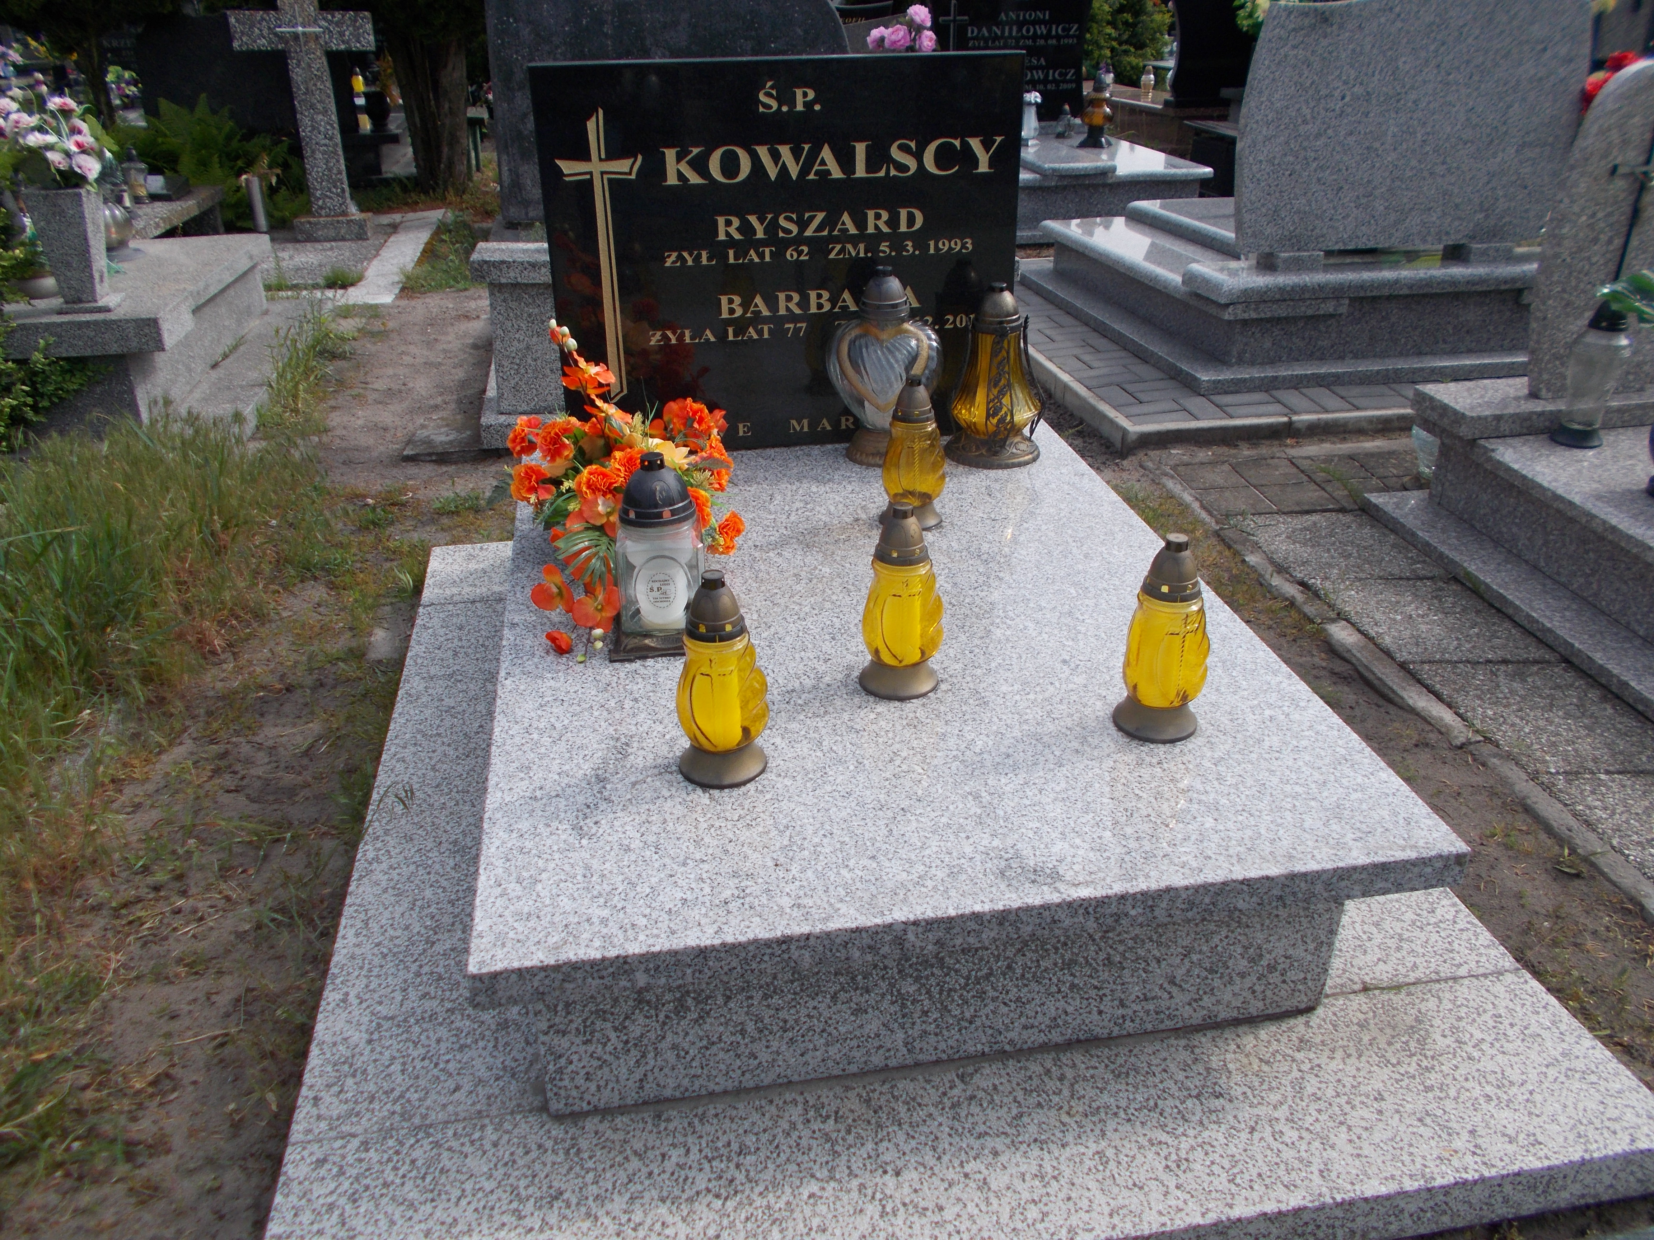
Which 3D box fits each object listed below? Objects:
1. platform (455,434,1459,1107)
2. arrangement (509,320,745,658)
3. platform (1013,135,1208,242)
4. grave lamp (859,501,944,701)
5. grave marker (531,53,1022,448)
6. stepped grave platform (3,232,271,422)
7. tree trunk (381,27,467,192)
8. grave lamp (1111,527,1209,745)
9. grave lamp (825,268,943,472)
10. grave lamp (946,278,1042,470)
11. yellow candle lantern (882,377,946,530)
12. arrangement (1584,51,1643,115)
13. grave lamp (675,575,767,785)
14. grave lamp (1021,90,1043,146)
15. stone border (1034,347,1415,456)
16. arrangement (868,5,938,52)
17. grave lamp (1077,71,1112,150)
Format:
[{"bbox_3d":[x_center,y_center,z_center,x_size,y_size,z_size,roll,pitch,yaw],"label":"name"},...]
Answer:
[{"bbox_3d":[0.045,0.081,1.974,1.040,0.322,1.508,-5,28,-9],"label":"platform"},{"bbox_3d":[-0.282,-0.219,1.796,0.354,0.374,0.395,-5,28,-9],"label":"arrangement"},{"bbox_3d":[1.041,-2.241,6.269,1.180,0.310,1.500,-5,29,-9],"label":"platform"},{"bbox_3d":[0.099,-0.026,1.627,0.112,0.243,0.109,1,29,1],"label":"grave lamp"},{"bbox_3d":[-0.075,-0.668,2.306,0.858,0.686,0.083,-5,26,-9],"label":"grave marker"},{"bbox_3d":[-2.467,-0.917,3.825,1.250,0.320,1.360,-5,29,-9],"label":"stepped grave platform"},{"bbox_3d":[-2.284,-2.919,7.082,0.460,0.900,0.400,-5,28,-9],"label":"tree trunk"},{"bbox_3d":[0.423,0.022,1.541,0.112,0.243,0.109,-2,29,-4],"label":"grave lamp"},{"bbox_3d":[0.109,-0.475,2.300,0.213,0.350,0.161,0,28,1],"label":"grave lamp"},{"bbox_3d":[0.318,-0.467,2.319,0.190,0.317,0.190,-5,28,-9],"label":"grave lamp"},{"bbox_3d":[0.148,-0.284,2.102,0.112,0.243,0.109,2,29,4],"label":"yellow candle lantern"},{"bbox_3d":[2.309,-1.543,3.613,0.230,0.250,0.220,-5,29,-9],"label":"arrangement"},{"bbox_3d":[-0.126,0.067,1.456,0.112,0.243,0.109,4,29,7],"label":"grave lamp"},{"bbox_3d":[1.096,-2.691,6.658,0.109,0.265,0.109,4,28,7],"label":"grave lamp"},{"bbox_3d":[1.308,-0.789,4.126,1.040,0.094,0.915,-5,28,-9],"label":"stone border"},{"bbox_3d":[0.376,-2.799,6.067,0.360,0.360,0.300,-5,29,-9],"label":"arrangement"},{"bbox_3d":[1.433,-2.720,6.617,0.187,0.362,0.187,-5,28,-9],"label":"grave lamp"}]

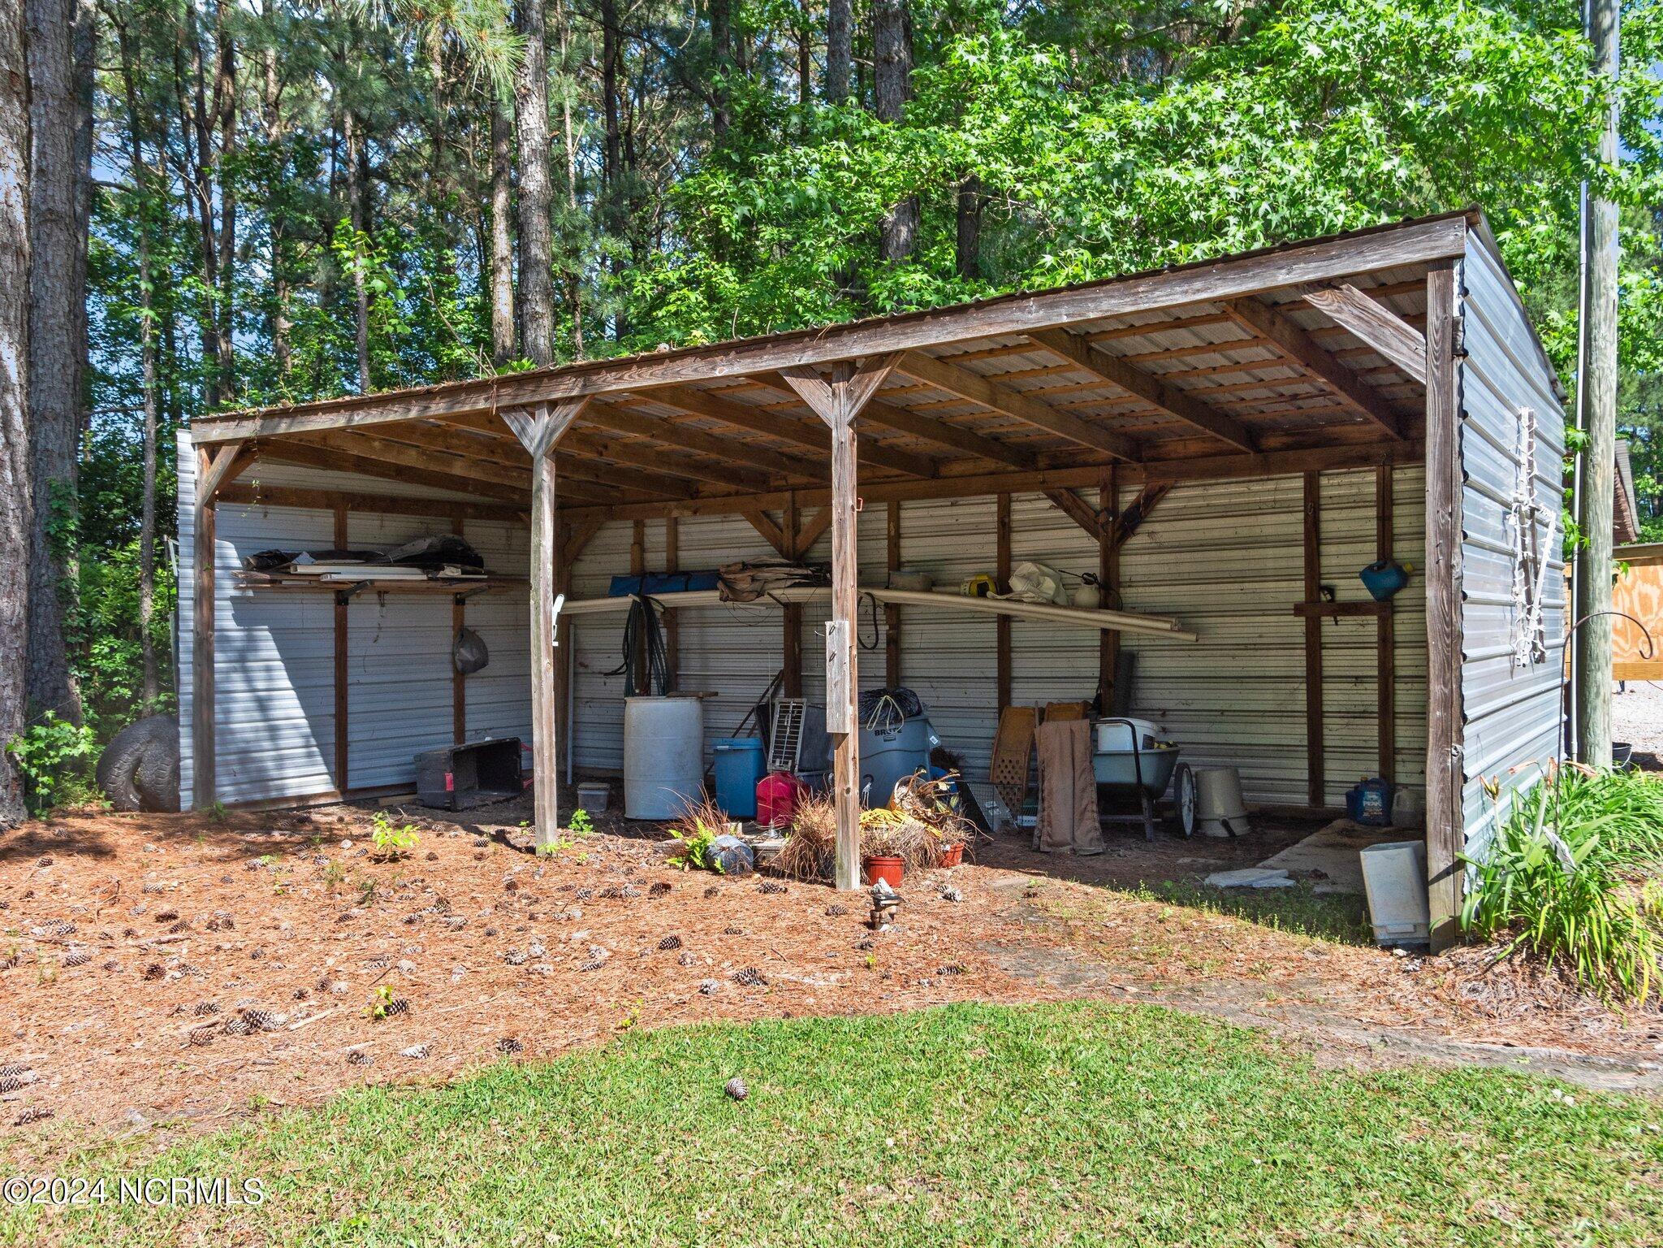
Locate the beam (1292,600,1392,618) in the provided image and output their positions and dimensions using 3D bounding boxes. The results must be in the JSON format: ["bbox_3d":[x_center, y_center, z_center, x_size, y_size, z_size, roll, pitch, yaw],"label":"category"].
[{"bbox_3d":[3.310,-0.091,8.716,0.604,0.091,0.038,-1,0,34],"label":"beam"}]

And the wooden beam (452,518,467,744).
[{"bbox_3d":[-3.243,0.229,11.785,0.045,2.320,0.090,-1,0,33],"label":"wooden beam"}]

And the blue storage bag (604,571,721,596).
[{"bbox_3d":[-1.349,-0.340,11.649,1.382,0.185,0.220,-1,0,34],"label":"blue storage bag"}]

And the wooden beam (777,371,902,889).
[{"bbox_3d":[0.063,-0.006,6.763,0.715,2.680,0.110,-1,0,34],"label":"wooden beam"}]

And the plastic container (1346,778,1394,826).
[{"bbox_3d":[3.383,1.100,8.462,0.235,0.300,0.180,-1,0,15],"label":"plastic container"}]

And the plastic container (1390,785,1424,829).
[{"bbox_3d":[3.568,1.134,8.330,0.185,0.265,0.150,-1,0,33],"label":"plastic container"}]

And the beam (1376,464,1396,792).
[{"bbox_3d":[3.551,0.096,8.617,0.089,2.201,0.040,-1,0,34],"label":"beam"}]

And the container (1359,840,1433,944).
[{"bbox_3d":[2.279,1.066,5.359,0.200,0.370,0.240,-12,-6,33],"label":"container"}]

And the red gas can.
[{"bbox_3d":[-0.325,1.182,9.260,0.250,0.375,0.340,-1,0,20],"label":"red gas can"}]

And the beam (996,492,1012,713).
[{"bbox_3d":[1.313,0.133,10.253,0.090,2.280,0.045,-1,0,33],"label":"beam"}]

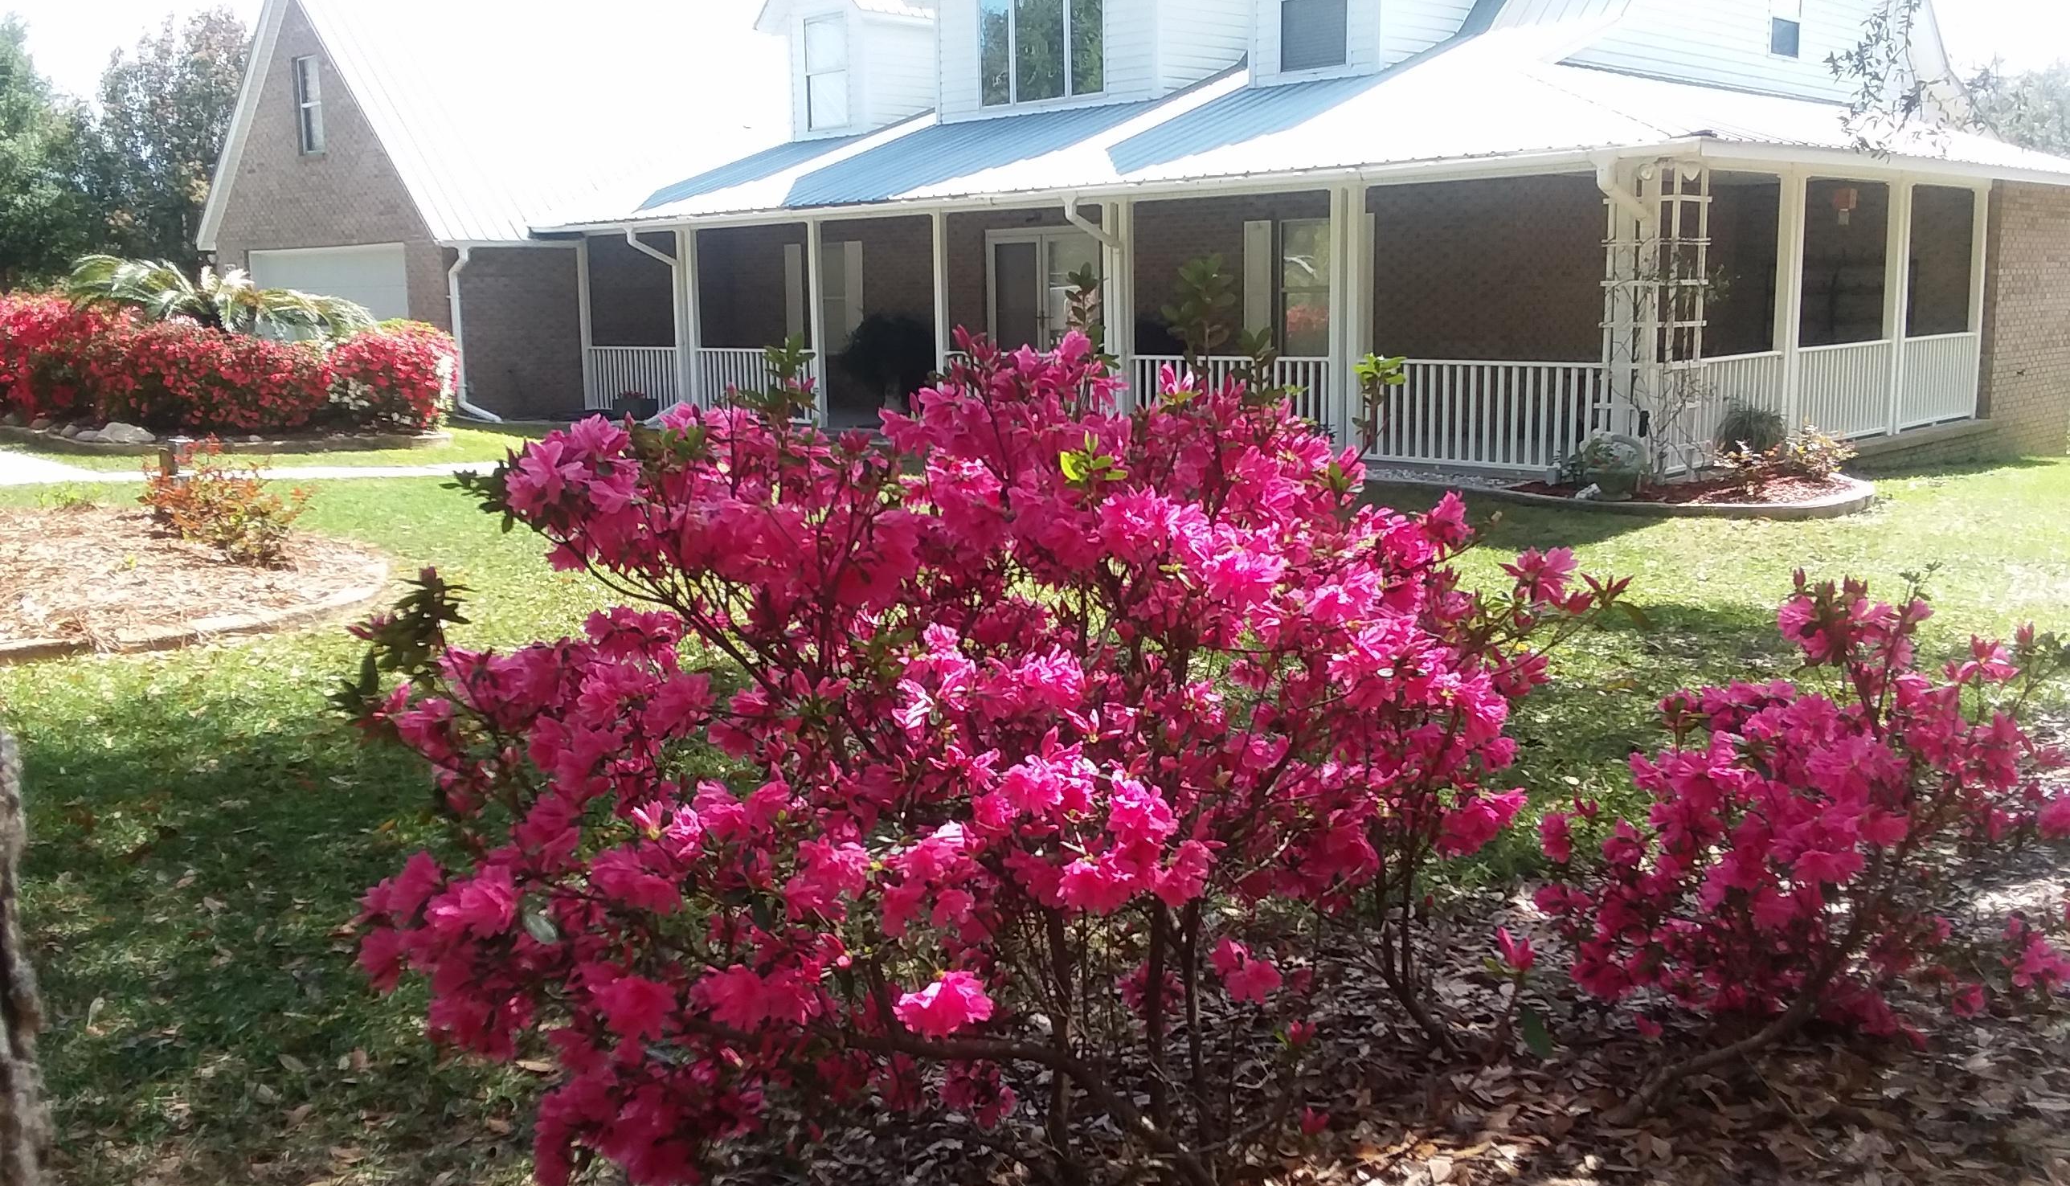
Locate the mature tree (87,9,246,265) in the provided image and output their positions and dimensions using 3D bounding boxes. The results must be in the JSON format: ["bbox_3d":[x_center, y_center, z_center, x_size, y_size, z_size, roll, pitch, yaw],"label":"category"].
[{"bbox_3d":[-17.520,-8.211,36.334,4.200,7.700,4.200,-6,11,-25],"label":"mature tree"}]

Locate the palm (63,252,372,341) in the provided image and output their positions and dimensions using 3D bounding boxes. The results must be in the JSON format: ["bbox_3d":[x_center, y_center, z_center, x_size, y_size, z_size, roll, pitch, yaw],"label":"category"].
[{"bbox_3d":[-9.753,-2.968,20.910,3.350,2.200,3.350,-6,11,-24],"label":"palm"}]

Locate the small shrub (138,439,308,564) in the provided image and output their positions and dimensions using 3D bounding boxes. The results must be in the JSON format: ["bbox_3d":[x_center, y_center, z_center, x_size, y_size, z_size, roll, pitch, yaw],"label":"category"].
[{"bbox_3d":[-4.906,-0.563,10.534,0.950,0.760,0.900,-6,11,-25],"label":"small shrub"}]

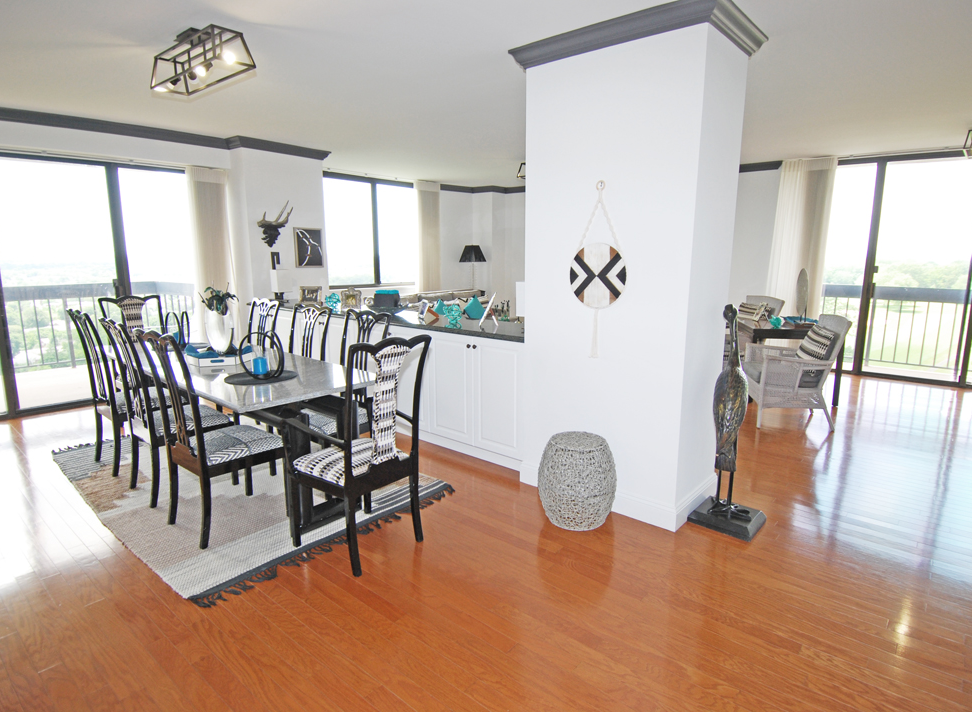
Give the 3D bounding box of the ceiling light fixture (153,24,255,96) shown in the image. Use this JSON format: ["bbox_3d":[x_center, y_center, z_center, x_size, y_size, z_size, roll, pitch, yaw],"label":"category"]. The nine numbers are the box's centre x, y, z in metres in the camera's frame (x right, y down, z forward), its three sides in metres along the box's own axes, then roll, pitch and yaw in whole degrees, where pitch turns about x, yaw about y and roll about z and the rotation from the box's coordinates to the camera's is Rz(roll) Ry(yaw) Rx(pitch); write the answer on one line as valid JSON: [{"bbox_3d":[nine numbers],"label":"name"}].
[{"bbox_3d":[-1.460,-1.525,2.713,0.710,0.200,0.200,8,13,38],"label":"ceiling light fixture"}]

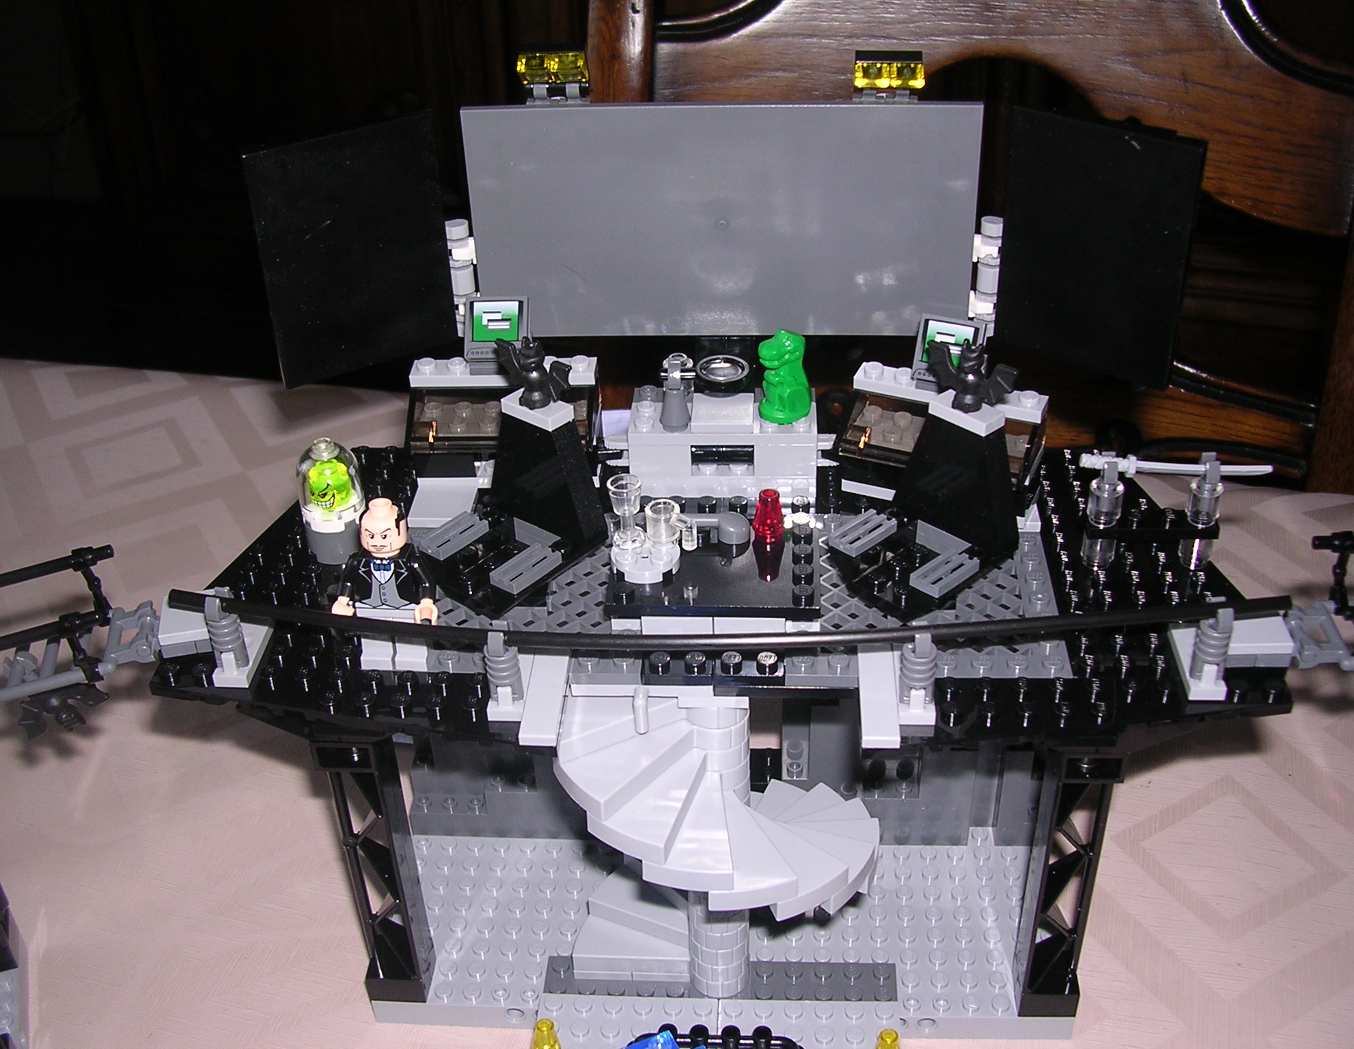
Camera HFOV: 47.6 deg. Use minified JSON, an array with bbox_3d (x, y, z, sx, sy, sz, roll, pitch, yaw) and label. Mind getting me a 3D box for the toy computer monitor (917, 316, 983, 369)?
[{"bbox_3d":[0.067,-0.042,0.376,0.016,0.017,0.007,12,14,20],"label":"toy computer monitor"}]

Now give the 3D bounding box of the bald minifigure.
[{"bbox_3d":[-0.064,0.013,0.339,0.024,0.040,0.013,0,34,4],"label":"bald minifigure"}]

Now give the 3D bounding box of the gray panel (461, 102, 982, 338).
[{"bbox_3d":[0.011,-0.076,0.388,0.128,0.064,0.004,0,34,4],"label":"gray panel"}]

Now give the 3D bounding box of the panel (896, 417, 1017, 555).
[{"bbox_3d":[0.069,-0.012,0.369,0.008,0.029,0.032,-29,42,-34],"label":"panel"}]

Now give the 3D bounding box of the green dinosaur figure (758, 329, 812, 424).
[{"bbox_3d":[0.027,-0.039,0.389,0.013,0.025,0.012,-24,39,-29],"label":"green dinosaur figure"}]

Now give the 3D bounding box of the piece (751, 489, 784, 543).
[{"bbox_3d":[0.021,-0.002,0.361,0.008,0.012,0.008,0,34,4],"label":"piece"}]

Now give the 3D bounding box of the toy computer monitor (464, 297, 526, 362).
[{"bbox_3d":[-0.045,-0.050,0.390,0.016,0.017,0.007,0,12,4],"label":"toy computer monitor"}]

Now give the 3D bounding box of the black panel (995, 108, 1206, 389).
[{"bbox_3d":[0.102,-0.067,0.372,0.048,0.064,0.004,19,39,29],"label":"black panel"}]

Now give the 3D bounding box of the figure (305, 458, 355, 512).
[{"bbox_3d":[-0.085,-0.009,0.376,0.011,0.011,0.011,11,36,18],"label":"figure"}]

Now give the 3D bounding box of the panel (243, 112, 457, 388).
[{"bbox_3d":[-0.082,-0.069,0.389,0.048,0.064,0.004,-20,38,-25],"label":"panel"}]

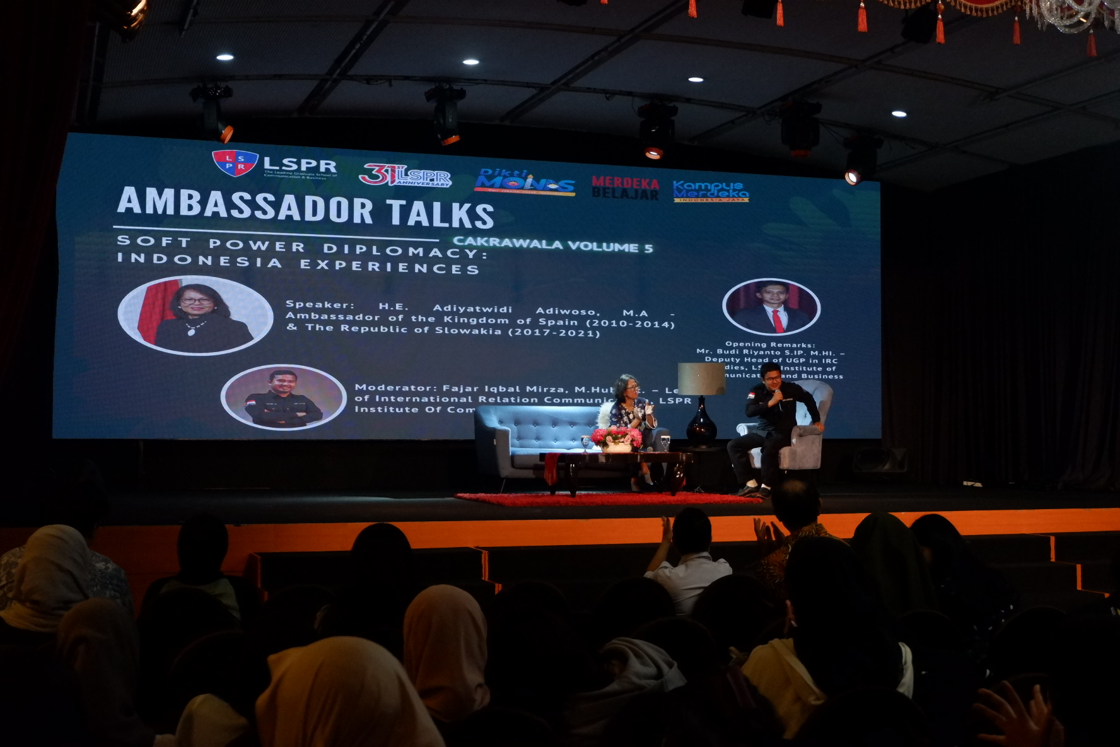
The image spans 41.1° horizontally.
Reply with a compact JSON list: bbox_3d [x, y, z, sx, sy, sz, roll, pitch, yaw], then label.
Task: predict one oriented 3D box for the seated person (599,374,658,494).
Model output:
[{"bbox_3d":[0.689,0.587,14.700,0.500,1.140,0.650,1,-3,-30],"label":"seated person"}]

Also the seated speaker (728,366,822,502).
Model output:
[{"bbox_3d":[2.063,0.528,14.277,0.711,1.294,0.810,-1,-2,30],"label":"seated speaker"}]

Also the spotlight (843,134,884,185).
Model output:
[{"bbox_3d":[3.250,-2.289,15.964,0.395,0.524,0.375,-2,-3,42],"label":"spotlight"}]

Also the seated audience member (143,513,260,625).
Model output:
[{"bbox_3d":[-1.575,1.232,6.500,0.494,1.245,0.810,1,-2,-16],"label":"seated audience member"}]

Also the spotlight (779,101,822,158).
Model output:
[{"bbox_3d":[2.254,-2.283,14.000,0.380,0.480,0.320,0,-2,-3],"label":"spotlight"}]

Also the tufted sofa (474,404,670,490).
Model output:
[{"bbox_3d":[0.127,0.774,15.423,1.838,0.869,0.909,1,-2,-18],"label":"tufted sofa"}]

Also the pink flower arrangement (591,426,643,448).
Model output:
[{"bbox_3d":[0.547,0.638,14.422,0.464,0.257,0.356,1,-2,-18],"label":"pink flower arrangement"}]

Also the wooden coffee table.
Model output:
[{"bbox_3d":[0.540,0.964,14.430,1.314,0.425,0.771,1,-2,-18],"label":"wooden coffee table"}]

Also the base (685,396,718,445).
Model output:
[{"bbox_3d":[1.432,0.476,15.100,0.320,0.498,0.320,0,-2,0],"label":"base"}]

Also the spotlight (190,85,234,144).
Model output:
[{"bbox_3d":[-3.076,-2.286,13.200,0.390,0.470,0.330,-1,-3,18],"label":"spotlight"}]

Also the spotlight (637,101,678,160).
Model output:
[{"bbox_3d":[0.949,-2.355,14.500,0.380,0.500,0.320,0,-2,6],"label":"spotlight"}]

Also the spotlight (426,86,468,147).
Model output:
[{"bbox_3d":[-1.060,-2.403,13.900,0.380,0.500,0.330,1,-3,-28],"label":"spotlight"}]

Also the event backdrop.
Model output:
[{"bbox_3d":[-0.612,-0.835,16.657,9.534,3.132,0.119,1,-2,-18],"label":"event backdrop"}]

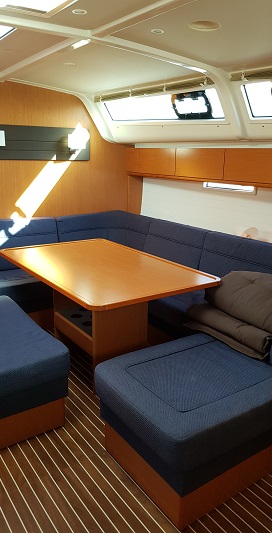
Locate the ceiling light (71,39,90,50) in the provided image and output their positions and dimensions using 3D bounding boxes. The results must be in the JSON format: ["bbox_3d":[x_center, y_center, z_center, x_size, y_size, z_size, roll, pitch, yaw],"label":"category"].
[{"bbox_3d":[-0.342,-1.358,2.448,0.050,0.028,0.190,-9,18,-34],"label":"ceiling light"}]

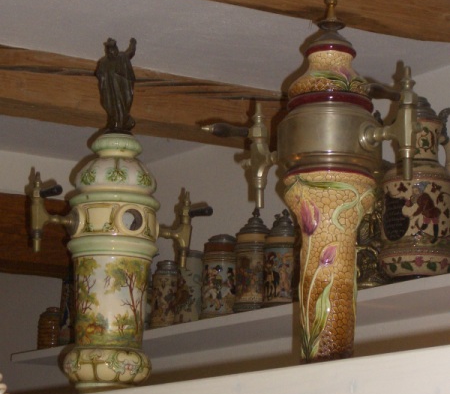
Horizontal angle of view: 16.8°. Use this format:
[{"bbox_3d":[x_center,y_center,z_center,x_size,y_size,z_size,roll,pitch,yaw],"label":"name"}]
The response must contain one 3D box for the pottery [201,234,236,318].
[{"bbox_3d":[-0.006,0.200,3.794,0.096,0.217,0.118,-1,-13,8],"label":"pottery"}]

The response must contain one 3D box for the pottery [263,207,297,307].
[{"bbox_3d":[0.138,0.146,3.586,0.096,0.234,0.118,3,-13,-9],"label":"pottery"}]

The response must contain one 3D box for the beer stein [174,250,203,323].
[{"bbox_3d":[-0.093,0.236,3.907,0.084,0.194,0.097,1,-13,-1],"label":"beer stein"}]

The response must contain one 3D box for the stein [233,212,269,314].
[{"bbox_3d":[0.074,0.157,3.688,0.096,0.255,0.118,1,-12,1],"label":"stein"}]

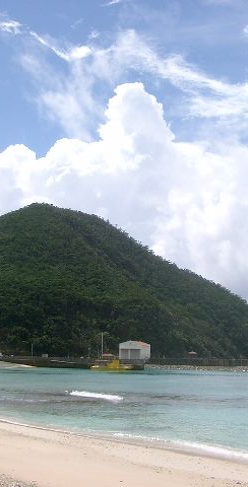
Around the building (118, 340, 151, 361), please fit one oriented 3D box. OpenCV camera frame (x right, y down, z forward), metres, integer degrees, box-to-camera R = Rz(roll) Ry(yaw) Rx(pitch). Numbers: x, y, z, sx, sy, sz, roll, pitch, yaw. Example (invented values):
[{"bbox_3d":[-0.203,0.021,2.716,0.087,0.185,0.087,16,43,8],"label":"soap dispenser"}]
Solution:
[{"bbox_3d":[4.472,46.279,301.511,10.200,8.300,10.800,-4,-10,22],"label":"building"}]

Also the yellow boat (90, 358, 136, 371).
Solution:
[{"bbox_3d":[-4.731,49.736,285.705,17.800,5.000,4.500,-2,-10,10],"label":"yellow boat"}]

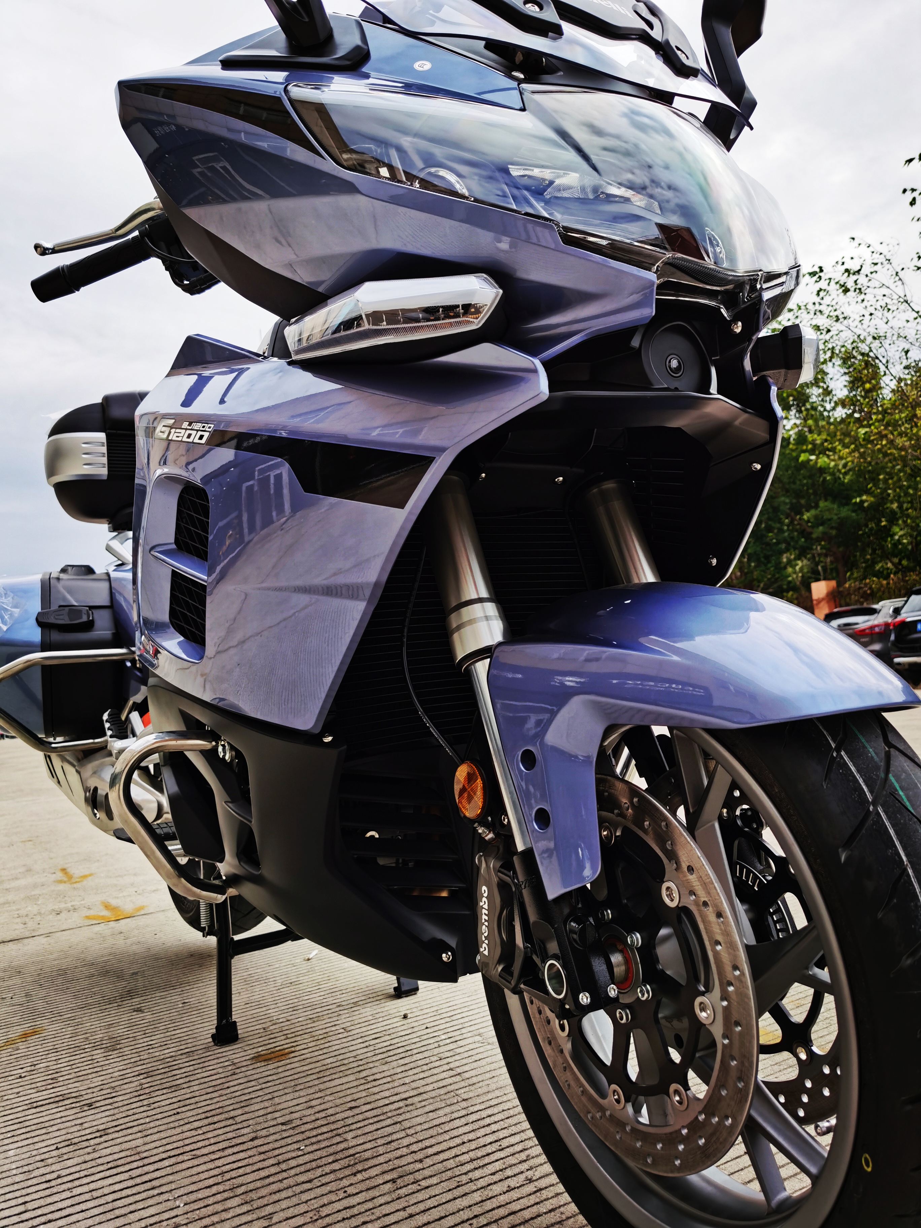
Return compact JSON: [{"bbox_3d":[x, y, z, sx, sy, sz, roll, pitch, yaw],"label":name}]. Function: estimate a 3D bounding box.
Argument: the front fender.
[{"bbox_3d":[0.185,0.100,0.824,0.246,0.275,0.473,-3,-5,-30],"label":"front fender"}]

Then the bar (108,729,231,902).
[{"bbox_3d":[-0.358,0.256,1.224,0.155,0.223,0.095,-3,-5,-30],"label":"bar"}]

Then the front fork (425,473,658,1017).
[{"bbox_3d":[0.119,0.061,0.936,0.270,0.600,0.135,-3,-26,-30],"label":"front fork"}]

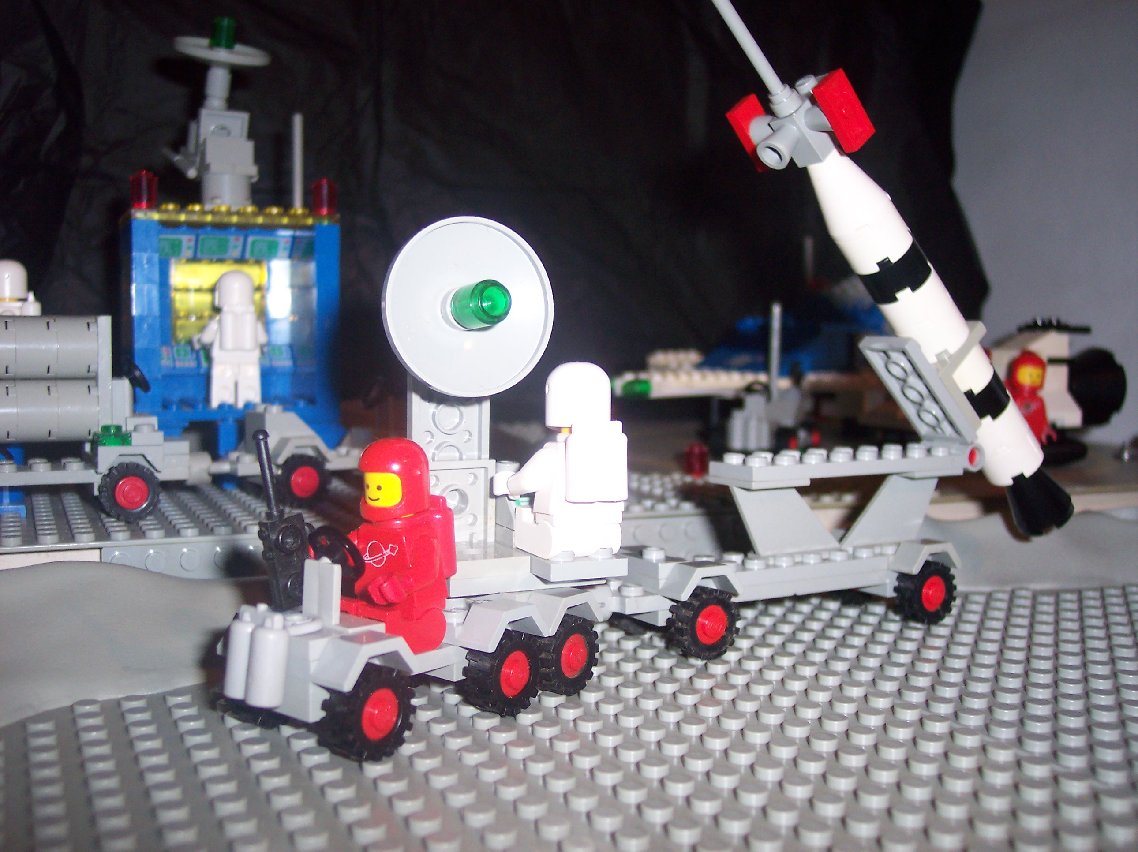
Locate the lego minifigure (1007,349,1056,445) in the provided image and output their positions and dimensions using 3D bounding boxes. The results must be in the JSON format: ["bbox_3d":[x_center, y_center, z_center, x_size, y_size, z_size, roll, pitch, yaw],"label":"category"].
[{"bbox_3d":[0.149,-0.004,0.411,0.024,0.042,0.016,0,4,-12],"label":"lego minifigure"}]

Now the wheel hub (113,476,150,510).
[{"bbox_3d":[-0.113,0.017,0.322,0.009,0.009,0.005,-1,5,-24],"label":"wheel hub"}]

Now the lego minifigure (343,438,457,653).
[{"bbox_3d":[-0.031,0.020,0.214,0.023,0.036,0.023,4,5,40],"label":"lego minifigure"}]

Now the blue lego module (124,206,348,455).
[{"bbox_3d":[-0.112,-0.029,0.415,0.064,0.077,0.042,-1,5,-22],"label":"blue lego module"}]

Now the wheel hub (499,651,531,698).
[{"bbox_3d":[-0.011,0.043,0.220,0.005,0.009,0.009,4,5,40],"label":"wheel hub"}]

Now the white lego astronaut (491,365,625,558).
[{"bbox_3d":[0.000,0.006,0.238,0.023,0.036,0.027,-1,5,-26],"label":"white lego astronaut"}]

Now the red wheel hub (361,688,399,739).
[{"bbox_3d":[-0.031,0.045,0.196,0.005,0.009,0.009,4,5,40],"label":"red wheel hub"}]

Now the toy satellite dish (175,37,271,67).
[{"bbox_3d":[-0.118,-0.127,0.424,0.032,0.005,0.032,12,19,-4],"label":"toy satellite dish"}]

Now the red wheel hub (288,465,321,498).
[{"bbox_3d":[-0.075,0.015,0.351,0.009,0.009,0.005,-2,5,-33],"label":"red wheel hub"}]

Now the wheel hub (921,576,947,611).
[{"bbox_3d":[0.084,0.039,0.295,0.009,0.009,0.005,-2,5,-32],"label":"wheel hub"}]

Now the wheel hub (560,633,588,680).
[{"bbox_3d":[-0.001,0.042,0.233,0.005,0.009,0.009,4,5,40],"label":"wheel hub"}]

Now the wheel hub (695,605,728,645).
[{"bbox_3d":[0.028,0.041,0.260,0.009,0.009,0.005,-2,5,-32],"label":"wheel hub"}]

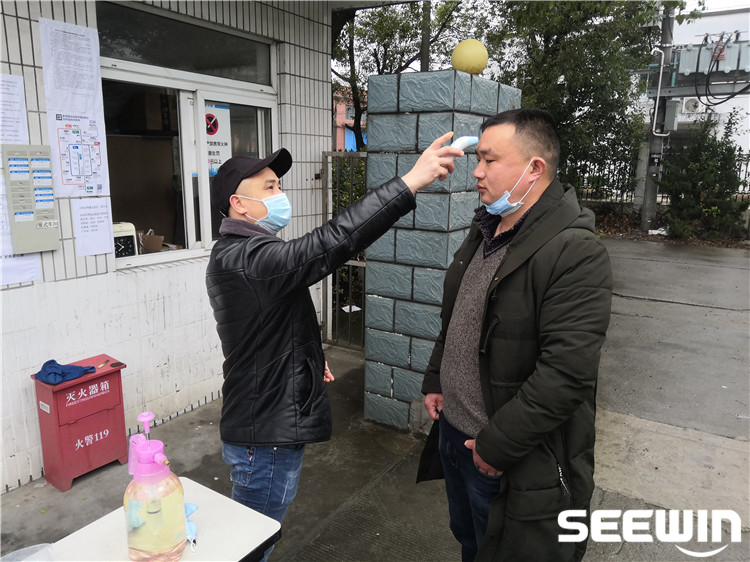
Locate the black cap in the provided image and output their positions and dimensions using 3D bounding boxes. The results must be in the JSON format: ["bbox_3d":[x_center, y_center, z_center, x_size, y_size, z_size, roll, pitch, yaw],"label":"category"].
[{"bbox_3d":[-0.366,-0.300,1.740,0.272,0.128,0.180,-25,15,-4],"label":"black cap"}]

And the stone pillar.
[{"bbox_3d":[0.449,-0.177,3.759,0.530,2.080,1.019,8,14,32],"label":"stone pillar"}]

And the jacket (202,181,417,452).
[{"bbox_3d":[-0.218,0.096,1.795,0.585,0.837,0.570,-2,12,-11],"label":"jacket"}]

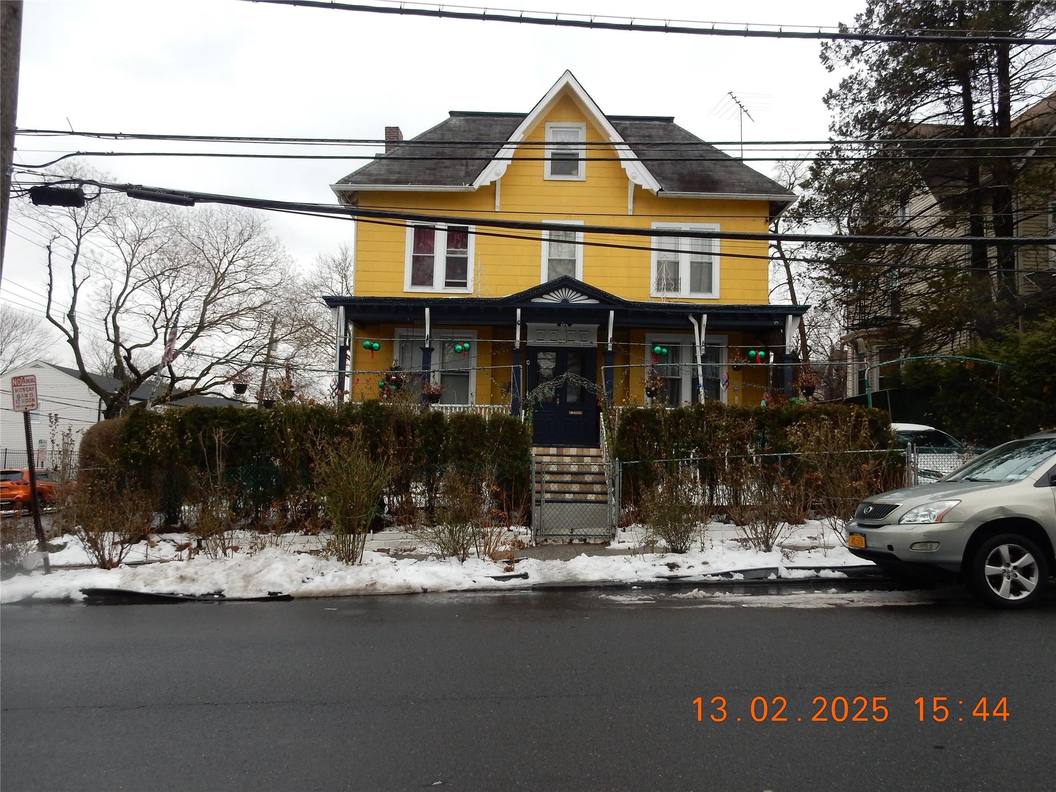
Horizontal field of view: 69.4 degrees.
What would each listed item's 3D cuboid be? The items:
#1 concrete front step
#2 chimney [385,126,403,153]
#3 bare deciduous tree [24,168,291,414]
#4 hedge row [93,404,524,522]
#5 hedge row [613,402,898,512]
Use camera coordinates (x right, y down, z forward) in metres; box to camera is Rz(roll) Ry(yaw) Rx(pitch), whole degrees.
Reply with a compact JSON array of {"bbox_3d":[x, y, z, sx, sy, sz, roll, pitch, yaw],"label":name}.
[{"bbox_3d":[0.893,1.272,17.268,1.520,0.200,0.350,1,-3,-1],"label":"concrete front step"},{"bbox_3d":[-4.123,-7.757,23.488,0.420,0.850,0.720,1,-3,-1],"label":"chimney"},{"bbox_3d":[-8.307,-0.957,17.187,6.100,7.800,5.800,1,-3,-1],"label":"bare deciduous tree"},{"bbox_3d":[-3.231,1.034,11.579,6.550,1.700,0.950,1,-3,-1],"label":"hedge row"},{"bbox_3d":[3.382,0.977,11.601,4.100,1.620,0.950,1,-3,-1],"label":"hedge row"}]

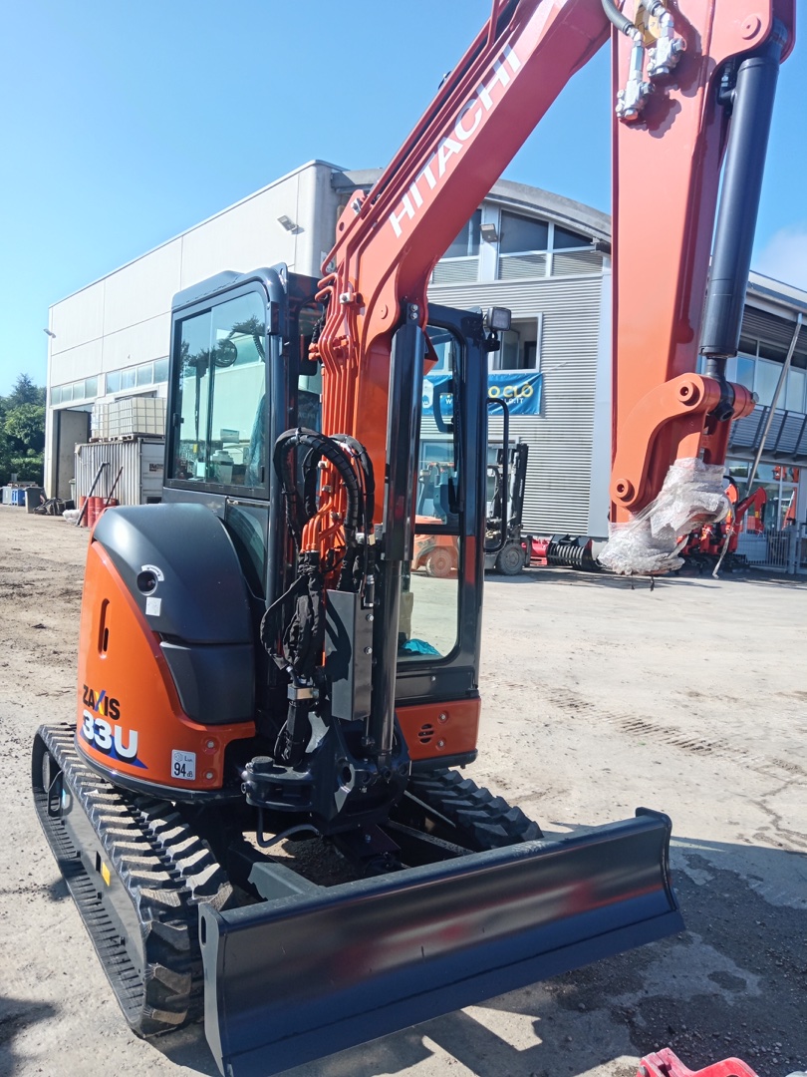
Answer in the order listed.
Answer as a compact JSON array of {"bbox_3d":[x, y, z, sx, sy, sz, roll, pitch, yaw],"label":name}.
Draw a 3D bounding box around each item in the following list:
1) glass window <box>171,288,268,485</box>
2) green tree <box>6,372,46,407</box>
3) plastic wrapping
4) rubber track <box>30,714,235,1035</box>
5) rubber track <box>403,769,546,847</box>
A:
[{"bbox_3d":[-0.755,-0.582,3.392,0.040,0.720,1.130,2,5,-32],"label":"glass window"},{"bbox_3d":[-24.639,-6.954,54.873,4.200,7.690,4.200,2,4,-24],"label":"green tree"},{"bbox_3d":[0.566,-0.049,1.815,0.180,0.240,0.210,2,5,-32],"label":"plastic wrapping"},{"bbox_3d":[-1.153,1.188,3.336,0.310,0.470,2.080,2,5,-32],"label":"rubber track"},{"bbox_3d":[-0.098,1.217,4.007,0.310,0.470,2.080,2,5,-32],"label":"rubber track"}]

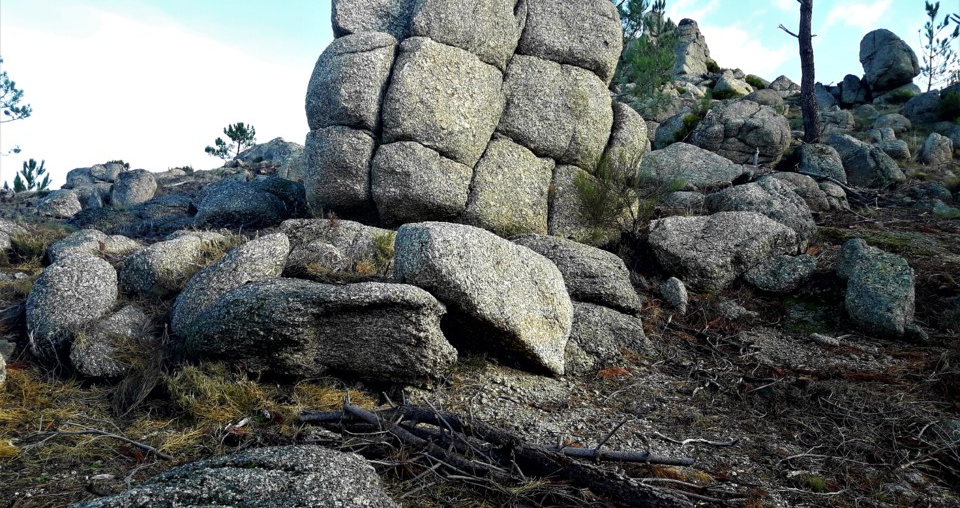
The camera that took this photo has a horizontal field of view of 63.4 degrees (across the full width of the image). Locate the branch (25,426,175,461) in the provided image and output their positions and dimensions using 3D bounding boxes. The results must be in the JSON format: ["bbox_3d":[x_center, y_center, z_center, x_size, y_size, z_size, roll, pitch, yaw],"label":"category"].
[{"bbox_3d":[-1.975,0.981,4.020,0.860,0.120,0.160,-1,-3,18],"label":"branch"}]

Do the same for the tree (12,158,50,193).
[{"bbox_3d":[-11.552,-1.996,20.000,0.950,0.920,0.900,2,-3,-30],"label":"tree"}]

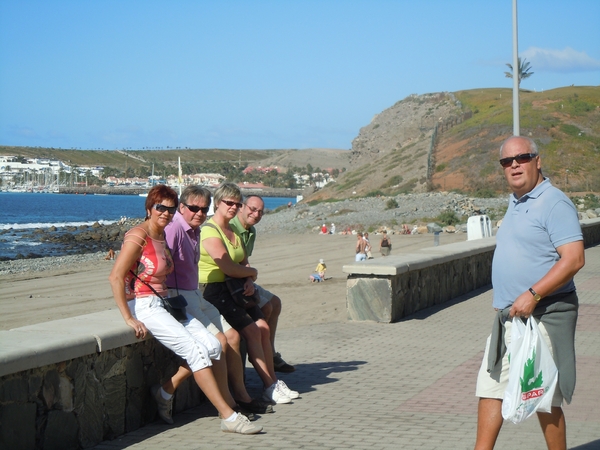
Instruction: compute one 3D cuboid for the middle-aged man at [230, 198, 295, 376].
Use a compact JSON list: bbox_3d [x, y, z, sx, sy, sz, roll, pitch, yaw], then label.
[{"bbox_3d":[-0.315,0.417,11.086,0.600,1.268,0.491,1,2,20],"label":"middle-aged man"}]

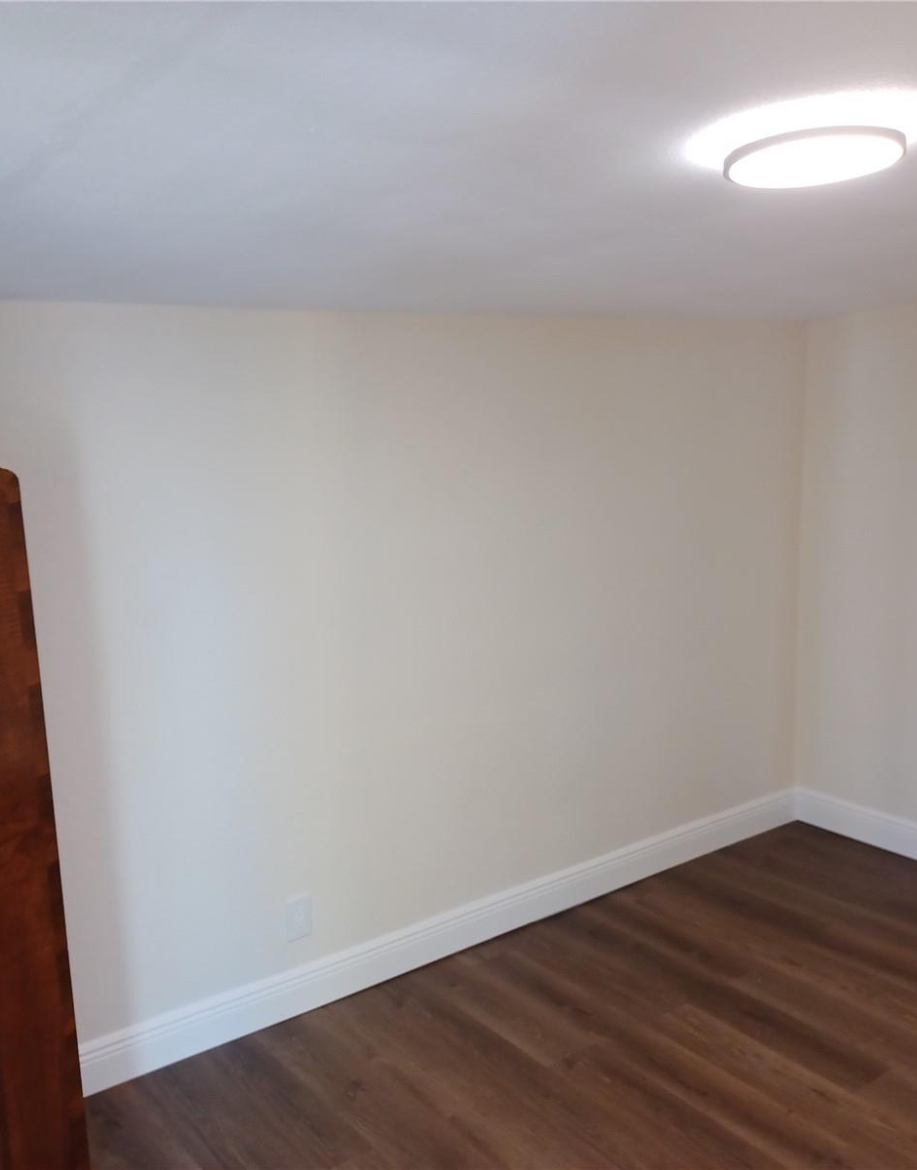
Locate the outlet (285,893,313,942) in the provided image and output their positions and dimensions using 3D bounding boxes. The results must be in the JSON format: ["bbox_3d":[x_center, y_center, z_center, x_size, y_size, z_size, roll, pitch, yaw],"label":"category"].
[{"bbox_3d":[-0.409,0.860,2.911,0.071,0.115,0.010,-9,12,-36],"label":"outlet"}]

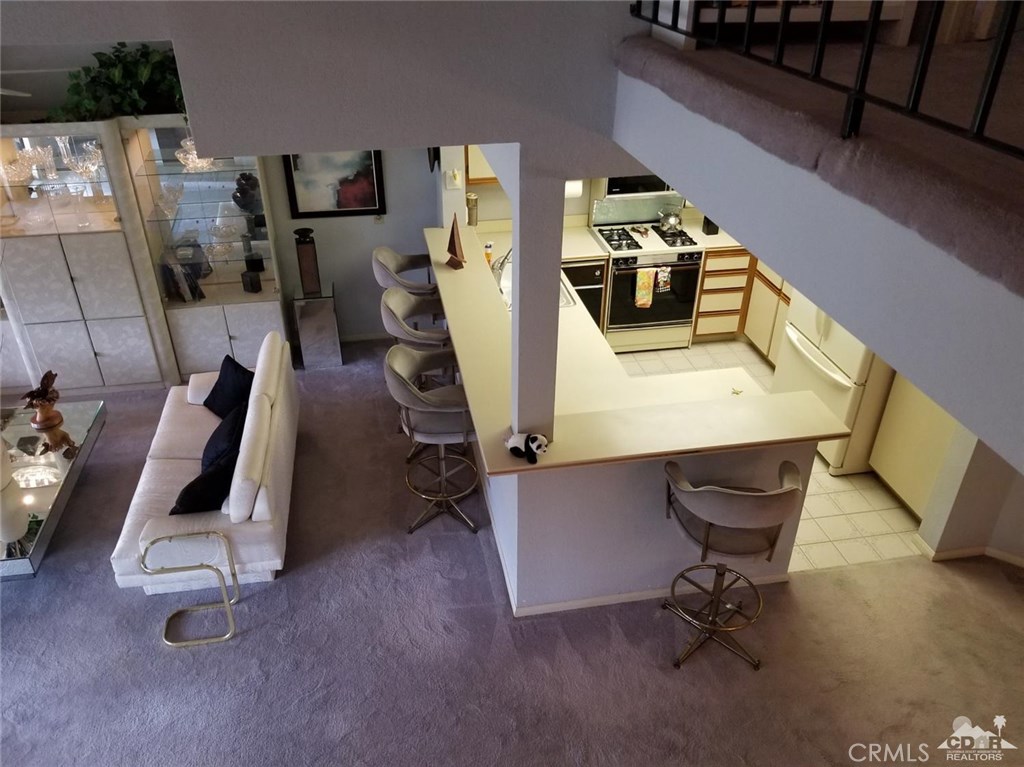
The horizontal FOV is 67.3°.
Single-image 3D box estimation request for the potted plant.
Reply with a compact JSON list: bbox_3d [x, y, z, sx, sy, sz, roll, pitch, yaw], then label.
[{"bbox_3d":[-2.552,-2.020,5.128,0.950,0.470,0.450,-5,31,-9],"label":"potted plant"}]

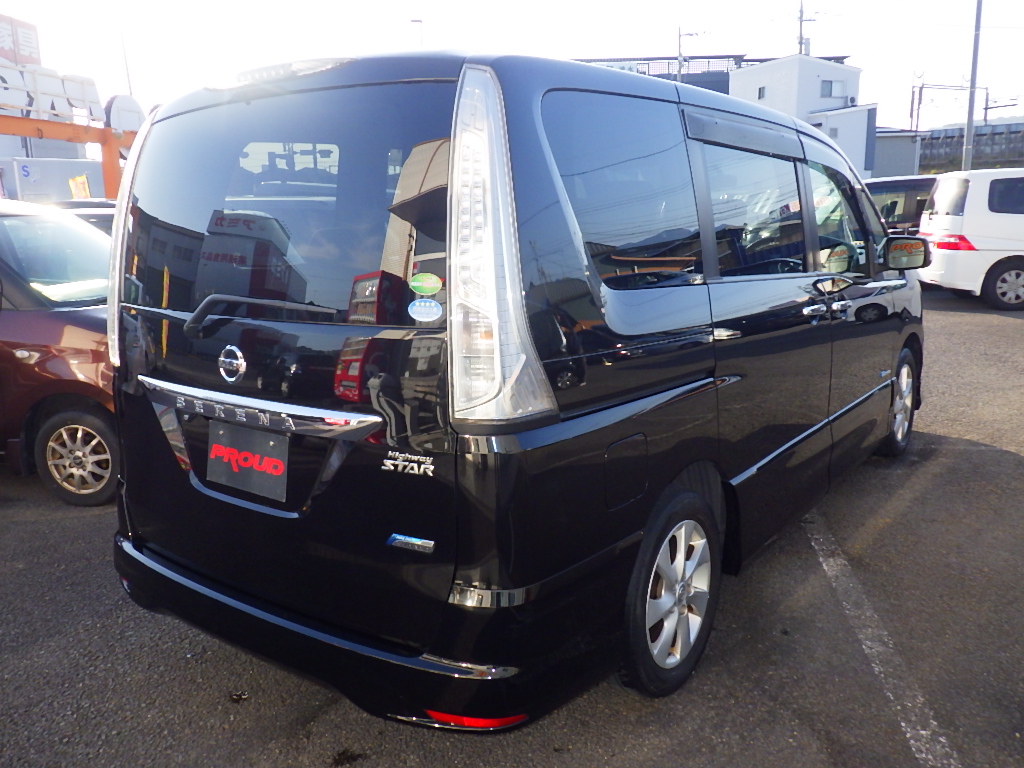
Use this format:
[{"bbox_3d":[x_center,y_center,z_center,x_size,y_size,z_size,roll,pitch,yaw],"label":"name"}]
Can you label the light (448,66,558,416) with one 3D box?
[{"bbox_3d":[-0.045,-0.289,1.721,0.225,0.765,0.190,2,8,37],"label":"light"}]

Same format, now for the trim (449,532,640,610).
[{"bbox_3d":[0.096,0.421,1.987,0.216,0.085,0.540,7,15,36],"label":"trim"}]

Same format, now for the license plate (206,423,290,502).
[{"bbox_3d":[-0.692,0.198,2.155,0.330,0.165,0.020,7,6,36],"label":"license plate"}]

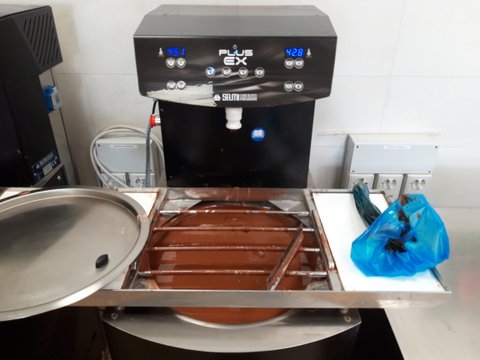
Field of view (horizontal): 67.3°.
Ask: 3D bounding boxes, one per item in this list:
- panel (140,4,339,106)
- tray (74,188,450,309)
[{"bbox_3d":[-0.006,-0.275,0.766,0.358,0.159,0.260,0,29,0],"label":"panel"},{"bbox_3d":[-0.010,0.127,0.782,0.751,0.041,0.342,0,29,0],"label":"tray"}]

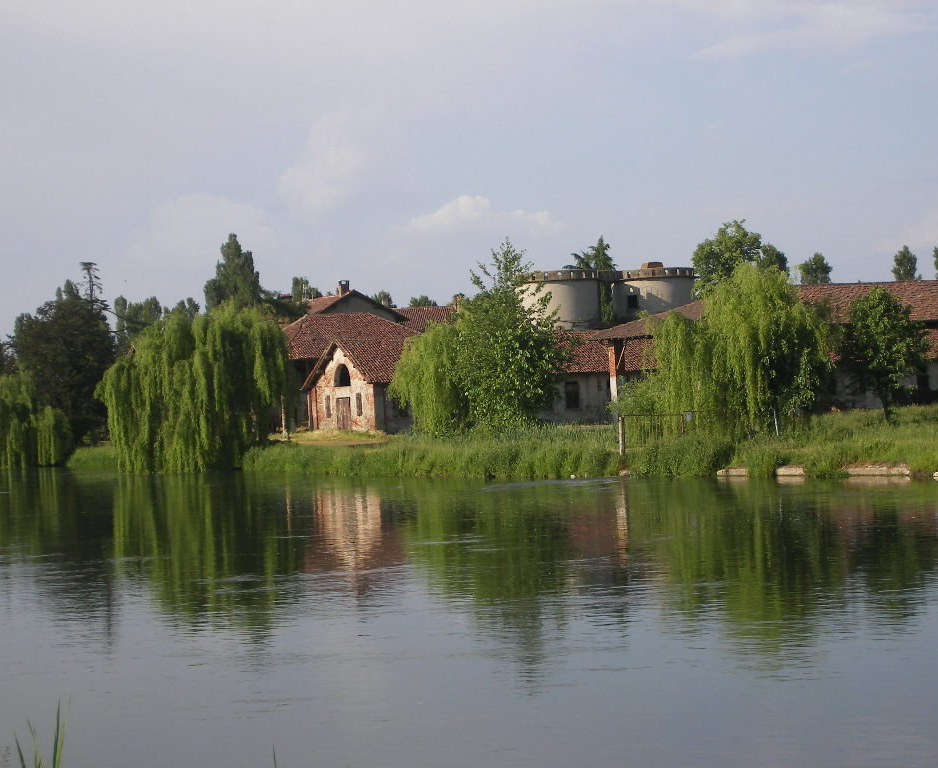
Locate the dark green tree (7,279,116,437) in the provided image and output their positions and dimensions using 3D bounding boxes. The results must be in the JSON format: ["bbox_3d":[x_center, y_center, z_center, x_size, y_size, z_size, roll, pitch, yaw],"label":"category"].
[{"bbox_3d":[-32.064,-1.854,175.000,8.110,12.370,8.000,-3,-1,0],"label":"dark green tree"}]

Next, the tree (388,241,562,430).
[{"bbox_3d":[0.478,-2.162,101.000,7.770,8.740,6.800,-3,-1,0],"label":"tree"}]

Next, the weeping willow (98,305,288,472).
[{"bbox_3d":[-14.405,0.235,116.000,9.740,8.610,9.000,-3,-1,0],"label":"weeping willow"}]

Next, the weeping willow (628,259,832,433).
[{"bbox_3d":[10.214,-1.368,88.000,8.080,6.760,7.500,-3,-1,0],"label":"weeping willow"}]

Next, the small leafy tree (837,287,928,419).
[{"bbox_3d":[17.147,-1.306,92.000,3.620,5.360,3.700,-3,-1,0],"label":"small leafy tree"}]

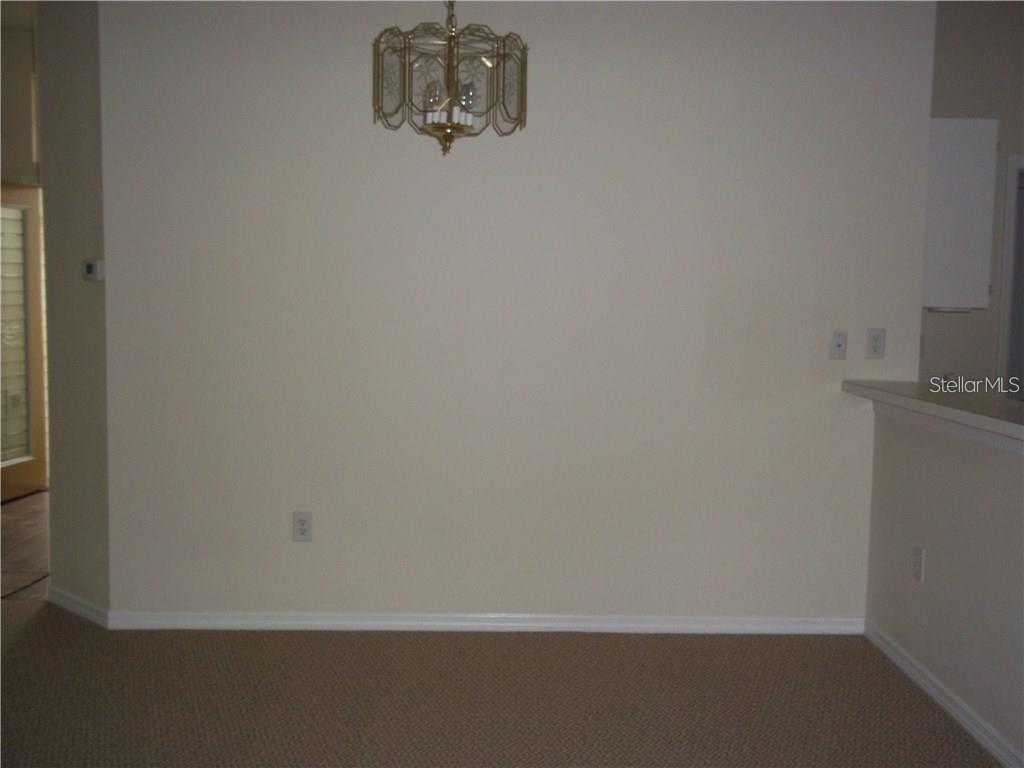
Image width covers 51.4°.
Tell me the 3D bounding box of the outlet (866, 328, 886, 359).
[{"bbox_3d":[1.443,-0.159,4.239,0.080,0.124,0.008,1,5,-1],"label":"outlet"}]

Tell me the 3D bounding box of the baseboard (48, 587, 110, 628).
[{"bbox_3d":[-1.814,0.925,4.466,0.550,0.072,0.015,5,6,43],"label":"baseboard"}]

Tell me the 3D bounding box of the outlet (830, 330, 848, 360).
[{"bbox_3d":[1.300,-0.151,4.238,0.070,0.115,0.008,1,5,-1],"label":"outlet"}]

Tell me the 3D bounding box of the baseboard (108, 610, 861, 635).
[{"bbox_3d":[-0.089,0.959,4.307,3.036,0.072,0.015,1,5,-1],"label":"baseboard"}]

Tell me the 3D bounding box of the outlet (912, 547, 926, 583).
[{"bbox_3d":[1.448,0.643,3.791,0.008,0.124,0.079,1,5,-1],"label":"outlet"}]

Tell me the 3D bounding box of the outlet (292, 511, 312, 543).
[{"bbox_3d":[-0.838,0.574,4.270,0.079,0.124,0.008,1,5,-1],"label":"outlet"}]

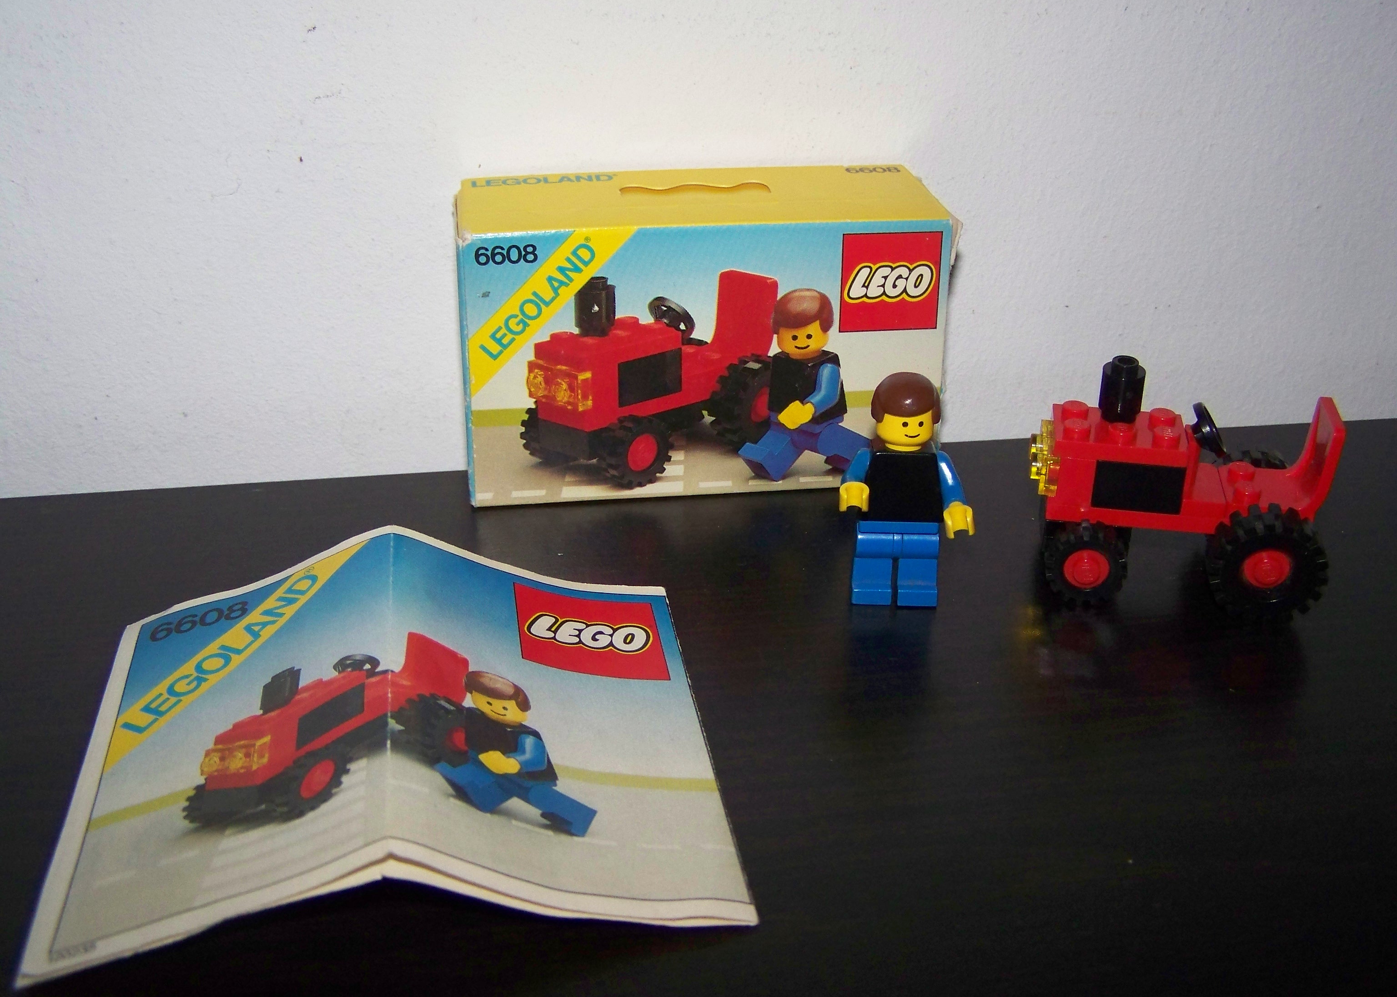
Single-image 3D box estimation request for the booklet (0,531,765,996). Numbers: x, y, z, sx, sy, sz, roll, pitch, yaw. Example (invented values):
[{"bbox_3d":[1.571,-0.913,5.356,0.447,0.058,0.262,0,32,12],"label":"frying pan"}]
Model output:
[{"bbox_3d":[-0.047,0.033,0.236,0.096,0.019,0.093,-3,27,-7],"label":"booklet"}]

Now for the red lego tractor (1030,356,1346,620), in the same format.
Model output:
[{"bbox_3d":[0.089,-0.004,0.287,0.053,0.041,0.032,4,27,8],"label":"red lego tractor"}]

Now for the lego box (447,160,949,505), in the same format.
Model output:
[{"bbox_3d":[0.000,-0.036,0.332,0.097,0.058,0.042,-3,27,-7],"label":"lego box"}]

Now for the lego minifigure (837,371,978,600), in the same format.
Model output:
[{"bbox_3d":[0.037,-0.001,0.279,0.024,0.042,0.015,1,26,2],"label":"lego minifigure"}]

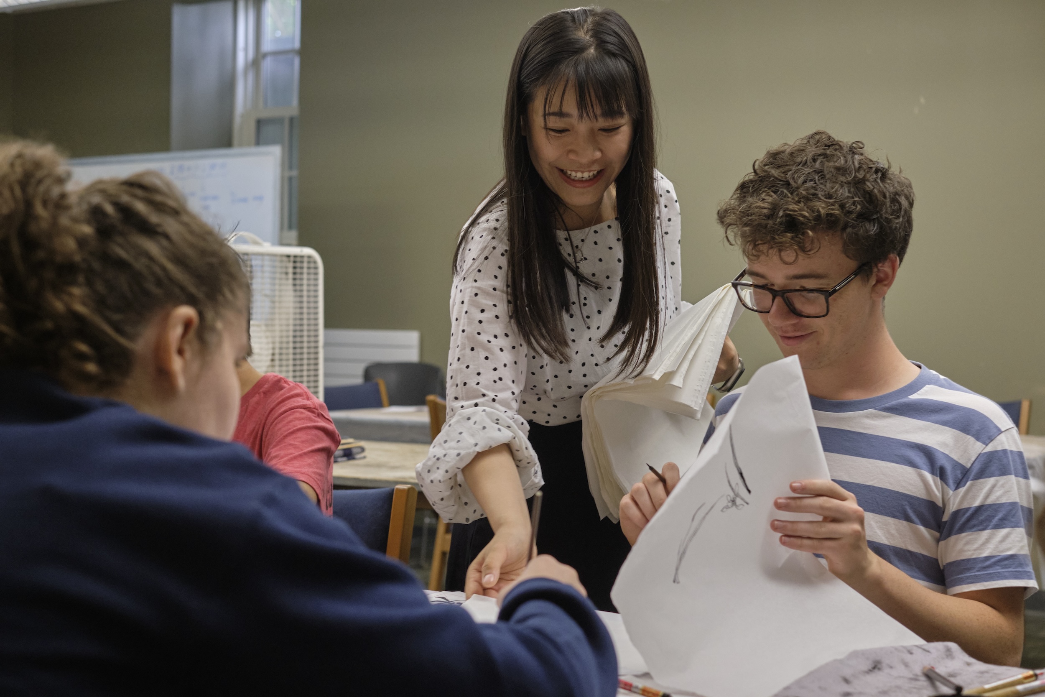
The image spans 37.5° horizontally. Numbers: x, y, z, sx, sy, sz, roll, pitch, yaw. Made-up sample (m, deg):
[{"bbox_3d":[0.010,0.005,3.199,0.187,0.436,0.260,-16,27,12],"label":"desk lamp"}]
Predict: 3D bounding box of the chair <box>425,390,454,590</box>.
[{"bbox_3d":[0.063,0.549,4.531,0.470,0.822,0.550,2,1,34],"label":"chair"}]

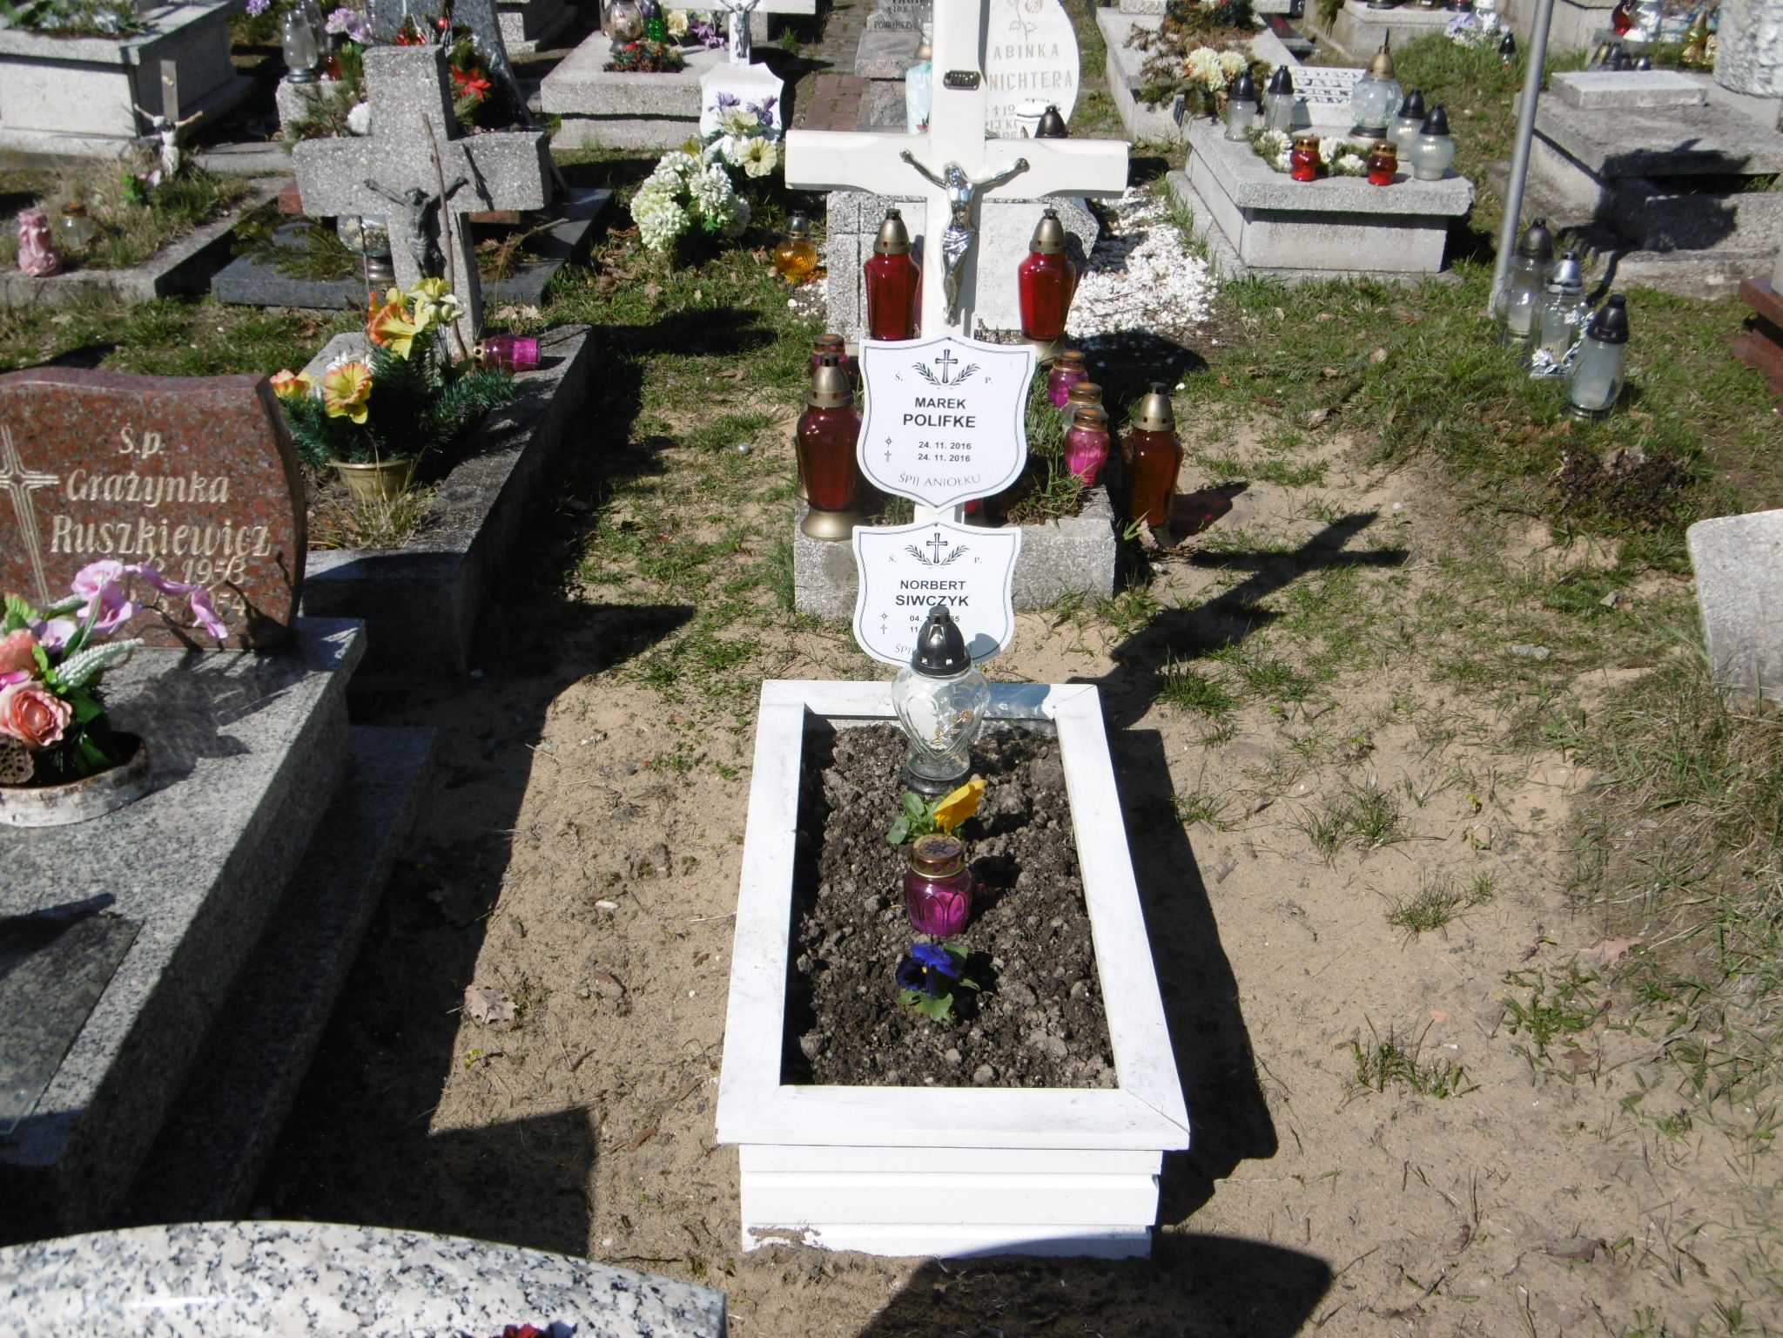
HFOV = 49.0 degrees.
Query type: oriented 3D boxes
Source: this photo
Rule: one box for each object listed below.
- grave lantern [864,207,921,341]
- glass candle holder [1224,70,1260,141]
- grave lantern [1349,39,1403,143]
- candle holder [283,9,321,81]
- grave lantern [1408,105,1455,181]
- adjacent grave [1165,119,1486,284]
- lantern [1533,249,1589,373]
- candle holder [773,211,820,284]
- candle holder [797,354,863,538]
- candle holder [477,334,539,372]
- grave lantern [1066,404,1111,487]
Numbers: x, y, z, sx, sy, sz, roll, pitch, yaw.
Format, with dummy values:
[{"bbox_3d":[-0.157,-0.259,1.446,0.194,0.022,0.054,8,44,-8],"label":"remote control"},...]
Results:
[{"bbox_3d":[0.009,-0.840,4.215,0.125,0.308,0.125,2,28,0],"label":"grave lantern"},{"bbox_3d":[0.996,-1.619,5.610,0.088,0.188,0.088,2,28,0],"label":"glass candle holder"},{"bbox_3d":[1.420,-1.697,5.757,0.154,0.265,0.154,1,28,-1],"label":"grave lantern"},{"bbox_3d":[-1.865,-1.973,6.200,0.112,0.215,0.112,2,28,0],"label":"candle holder"},{"bbox_3d":[1.477,-1.447,5.363,0.124,0.198,0.124,1,28,-1],"label":"grave lantern"},{"bbox_3d":[1.200,-1.332,5.577,0.630,0.270,0.890,0,28,-3],"label":"adjacent grave"},{"bbox_3d":[1.584,-0.851,4.655,0.116,0.288,0.116,1,28,-1],"label":"lantern"},{"bbox_3d":[-0.248,-1.102,5.111,0.113,0.183,0.113,2,28,0],"label":"candle holder"},{"bbox_3d":[-0.102,-0.386,3.354,0.115,0.318,0.115,1,28,-1],"label":"candle holder"},{"bbox_3d":[-0.778,-0.641,3.969,0.132,0.076,0.076,1,28,-1],"label":"candle holder"},{"bbox_3d":[0.367,-0.414,3.608,0.084,0.140,0.084,2,28,0],"label":"grave lantern"}]

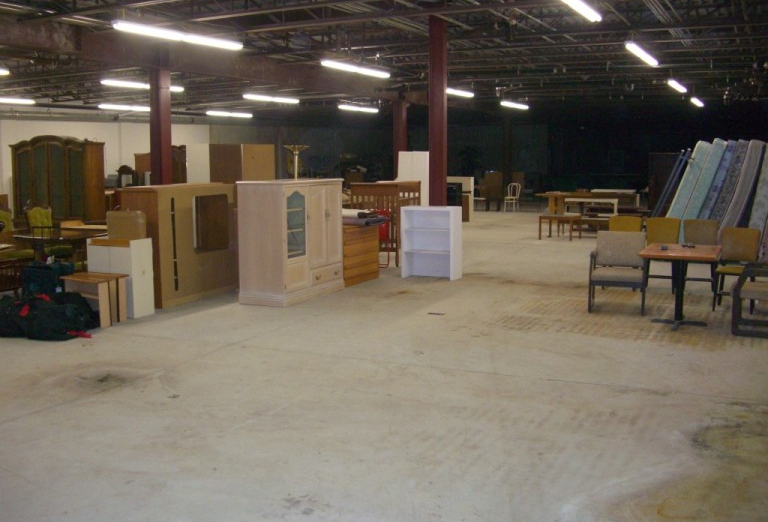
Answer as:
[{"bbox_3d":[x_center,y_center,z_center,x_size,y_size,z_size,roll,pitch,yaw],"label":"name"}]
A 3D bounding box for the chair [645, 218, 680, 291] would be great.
[{"bbox_3d":[3.600,-0.073,10.828,0.460,0.890,0.540,3,7,23],"label":"chair"}]

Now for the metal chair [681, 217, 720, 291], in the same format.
[{"bbox_3d":[3.967,-0.063,10.567,0.450,0.860,0.540,3,7,24],"label":"metal chair"}]

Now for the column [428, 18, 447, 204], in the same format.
[{"bbox_3d":[0.773,-1.691,12.185,0.200,3.770,0.200,3,8,26],"label":"column"}]

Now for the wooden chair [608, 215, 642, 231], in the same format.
[{"bbox_3d":[3.093,-0.102,10.864,0.460,0.870,0.540,3,8,27],"label":"wooden chair"}]

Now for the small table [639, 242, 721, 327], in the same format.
[{"bbox_3d":[3.011,0.268,8.553,0.700,0.755,1.050,3,8,24],"label":"small table"}]

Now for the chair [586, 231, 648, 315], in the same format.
[{"bbox_3d":[2.548,0.124,9.179,0.590,0.820,0.610,2,7,19],"label":"chair"}]

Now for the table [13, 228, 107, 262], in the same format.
[{"bbox_3d":[-3.930,0.045,10.330,1.180,0.750,1.180,3,8,26],"label":"table"}]

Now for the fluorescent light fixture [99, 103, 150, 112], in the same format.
[{"bbox_3d":[-6.749,-4.089,22.477,0.140,0.100,2.420,3,7,25],"label":"fluorescent light fixture"}]

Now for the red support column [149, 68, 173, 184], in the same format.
[{"bbox_3d":[-3.268,-1.336,12.428,0.220,2.972,0.220,3,8,26],"label":"red support column"}]

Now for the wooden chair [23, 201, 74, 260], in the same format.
[{"bbox_3d":[-4.500,-0.241,11.354,0.600,1.070,0.570,6,9,40],"label":"wooden chair"}]

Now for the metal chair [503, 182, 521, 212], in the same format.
[{"bbox_3d":[4.169,-2.055,27.249,0.420,0.880,0.500,3,8,28],"label":"metal chair"}]

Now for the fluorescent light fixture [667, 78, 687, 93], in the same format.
[{"bbox_3d":[6.026,-3.593,17.314,0.140,0.100,2.440,3,8,26],"label":"fluorescent light fixture"}]

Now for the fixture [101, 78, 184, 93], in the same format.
[{"bbox_3d":[-4.631,-3.407,16.364,0.140,0.100,2.420,3,7,25],"label":"fixture"}]

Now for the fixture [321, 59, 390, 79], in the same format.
[{"bbox_3d":[-0.444,-3.243,14.305,0.140,0.100,2.440,3,8,26],"label":"fixture"}]

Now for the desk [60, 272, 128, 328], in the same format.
[{"bbox_3d":[-2.946,0.397,8.569,0.560,0.475,0.420,4,8,27],"label":"desk"}]

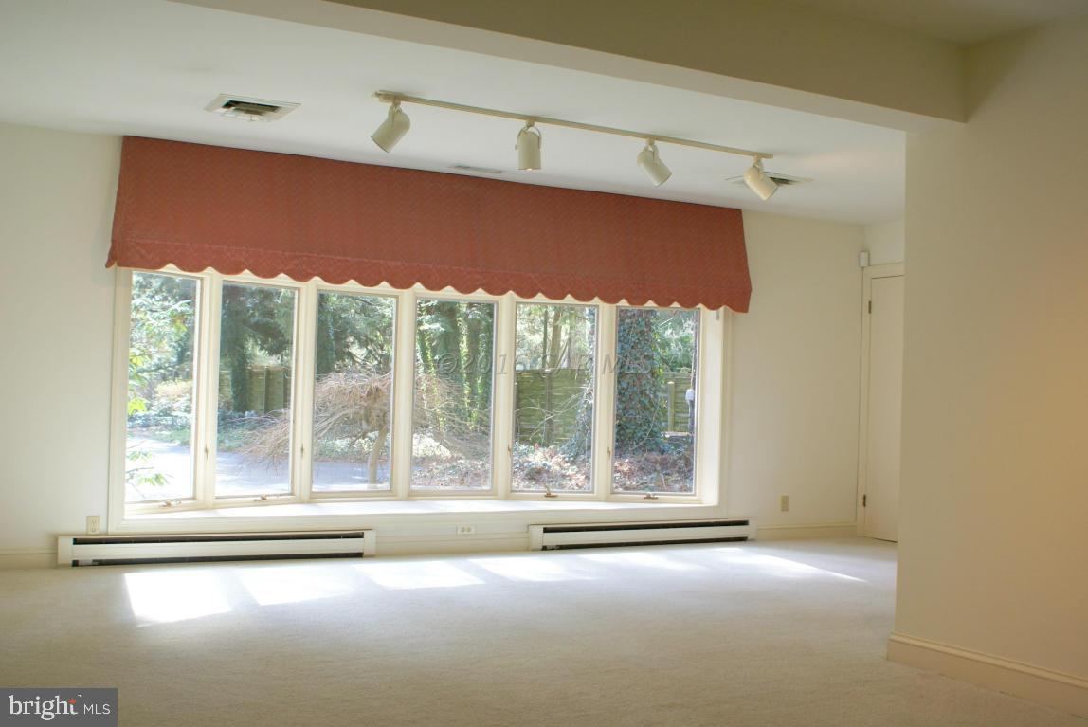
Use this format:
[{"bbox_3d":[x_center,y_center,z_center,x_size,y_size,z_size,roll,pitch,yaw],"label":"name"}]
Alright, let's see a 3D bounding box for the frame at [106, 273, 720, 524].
[{"bbox_3d":[-0.713,0.236,8.000,4.280,1.630,0.800,3,-2,-27],"label":"frame"}]

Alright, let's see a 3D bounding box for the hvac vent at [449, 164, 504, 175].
[{"bbox_3d":[-0.422,-1.213,7.416,0.360,0.020,0.150,3,-2,-27],"label":"hvac vent"}]

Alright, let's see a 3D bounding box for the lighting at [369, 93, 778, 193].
[{"bbox_3d":[0.248,-1.107,6.095,2.430,0.270,0.170,3,-2,-27],"label":"lighting"}]

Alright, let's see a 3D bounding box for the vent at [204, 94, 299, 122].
[{"bbox_3d":[-1.486,-1.283,5.974,0.400,0.030,0.400,3,-2,-27],"label":"vent"}]

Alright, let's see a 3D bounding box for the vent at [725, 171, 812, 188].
[{"bbox_3d":[1.424,-1.152,7.417,0.410,0.030,0.400,3,-2,-27],"label":"vent"}]

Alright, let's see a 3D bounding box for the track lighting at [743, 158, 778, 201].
[{"bbox_3d":[1.215,-1.022,6.602,0.200,0.250,0.120,2,-2,6],"label":"track lighting"}]

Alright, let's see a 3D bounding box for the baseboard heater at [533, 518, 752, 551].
[{"bbox_3d":[0.700,1.193,8.259,1.830,0.175,0.075,3,-2,-27],"label":"baseboard heater"}]

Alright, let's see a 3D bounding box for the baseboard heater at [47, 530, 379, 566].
[{"bbox_3d":[-1.868,1.075,6.926,1.830,0.175,0.075,3,-2,-27],"label":"baseboard heater"}]

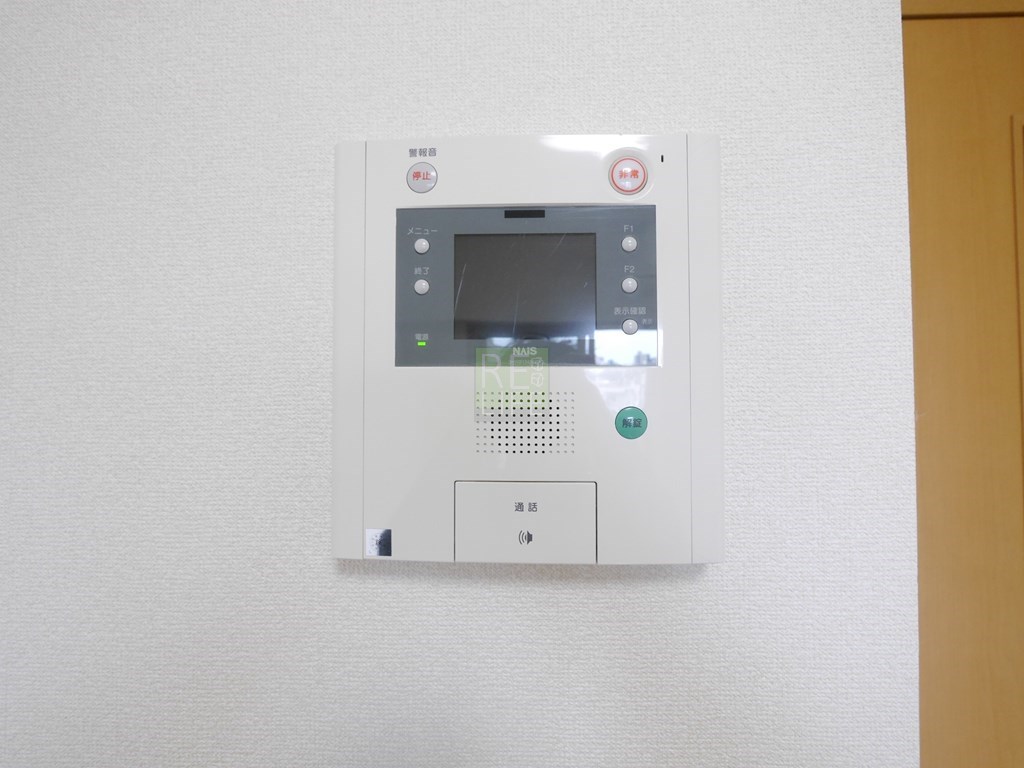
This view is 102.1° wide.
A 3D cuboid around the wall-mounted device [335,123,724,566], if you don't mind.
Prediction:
[{"bbox_3d":[0.009,-0.018,0.224,0.209,0.230,0.029,0,-1,1],"label":"wall-mounted device"}]

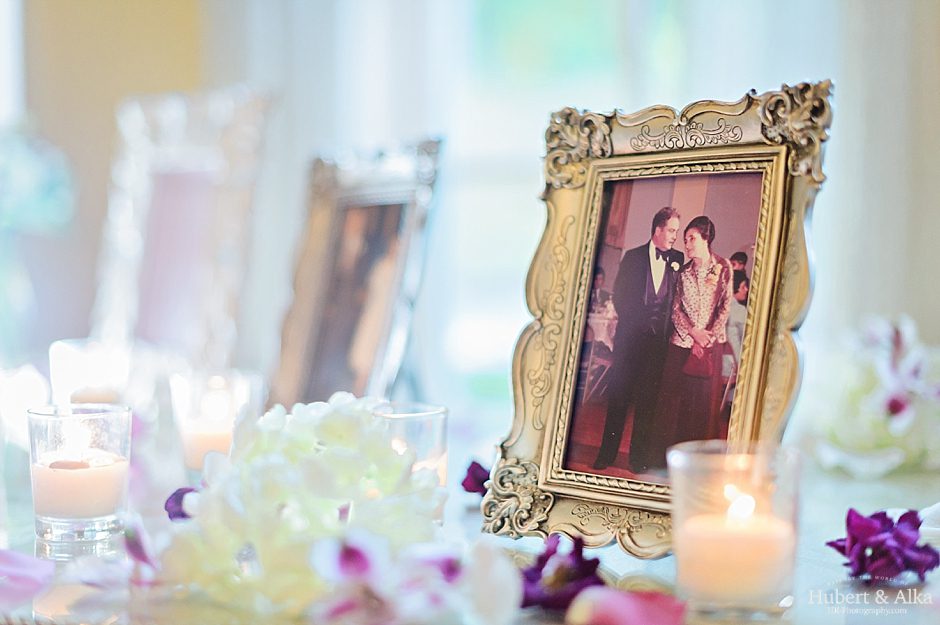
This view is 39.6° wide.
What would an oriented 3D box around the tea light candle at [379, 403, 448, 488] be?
[{"bbox_3d":[-0.038,0.085,0.710,0.051,0.062,0.051,1,1,-3],"label":"tea light candle"}]

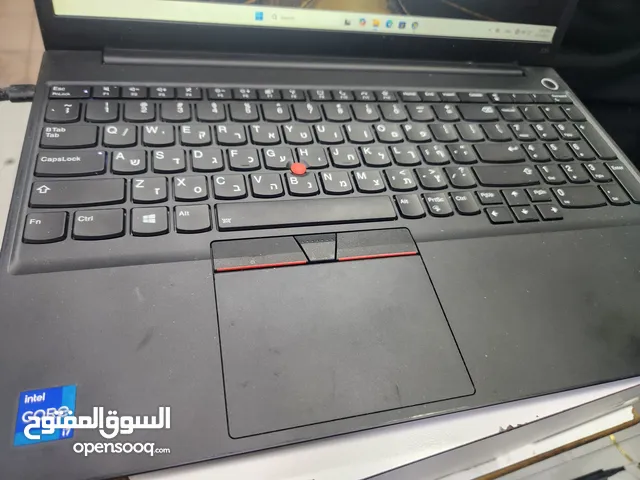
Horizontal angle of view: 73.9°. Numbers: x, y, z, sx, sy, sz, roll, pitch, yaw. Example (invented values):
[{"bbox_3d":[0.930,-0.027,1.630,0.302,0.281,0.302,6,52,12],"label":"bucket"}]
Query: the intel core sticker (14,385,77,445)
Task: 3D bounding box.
[{"bbox_3d":[-0.092,0.059,0.143,0.017,0.001,0.018,-4,56,-16],"label":"intel core sticker"}]

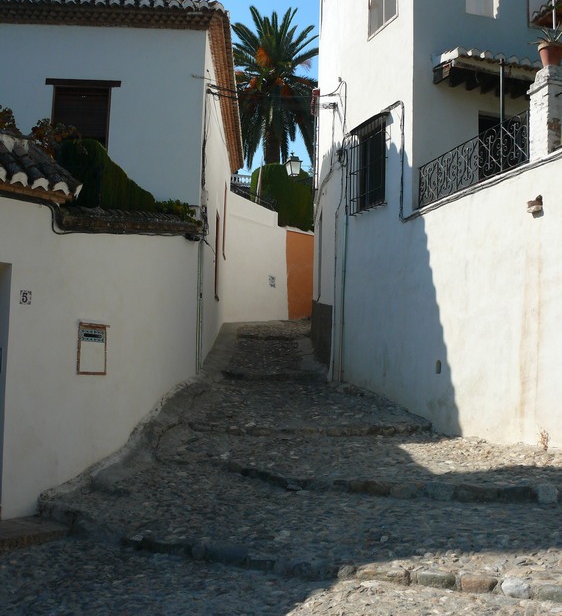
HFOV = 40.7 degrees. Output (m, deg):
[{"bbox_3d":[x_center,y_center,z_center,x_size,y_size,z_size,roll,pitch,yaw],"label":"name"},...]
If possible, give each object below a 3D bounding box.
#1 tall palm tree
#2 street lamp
[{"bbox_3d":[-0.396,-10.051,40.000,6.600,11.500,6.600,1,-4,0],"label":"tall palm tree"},{"bbox_3d":[0.322,-3.691,19.500,0.370,0.660,0.370,3,-4,-21],"label":"street lamp"}]

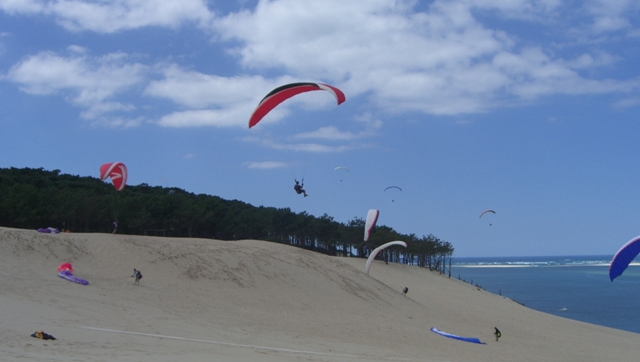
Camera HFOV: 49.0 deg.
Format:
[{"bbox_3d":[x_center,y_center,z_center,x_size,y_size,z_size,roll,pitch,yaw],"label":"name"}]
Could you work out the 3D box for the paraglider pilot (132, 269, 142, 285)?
[{"bbox_3d":[-18.873,9.958,72.500,1.000,1.660,0.650,-1,-6,6],"label":"paraglider pilot"}]

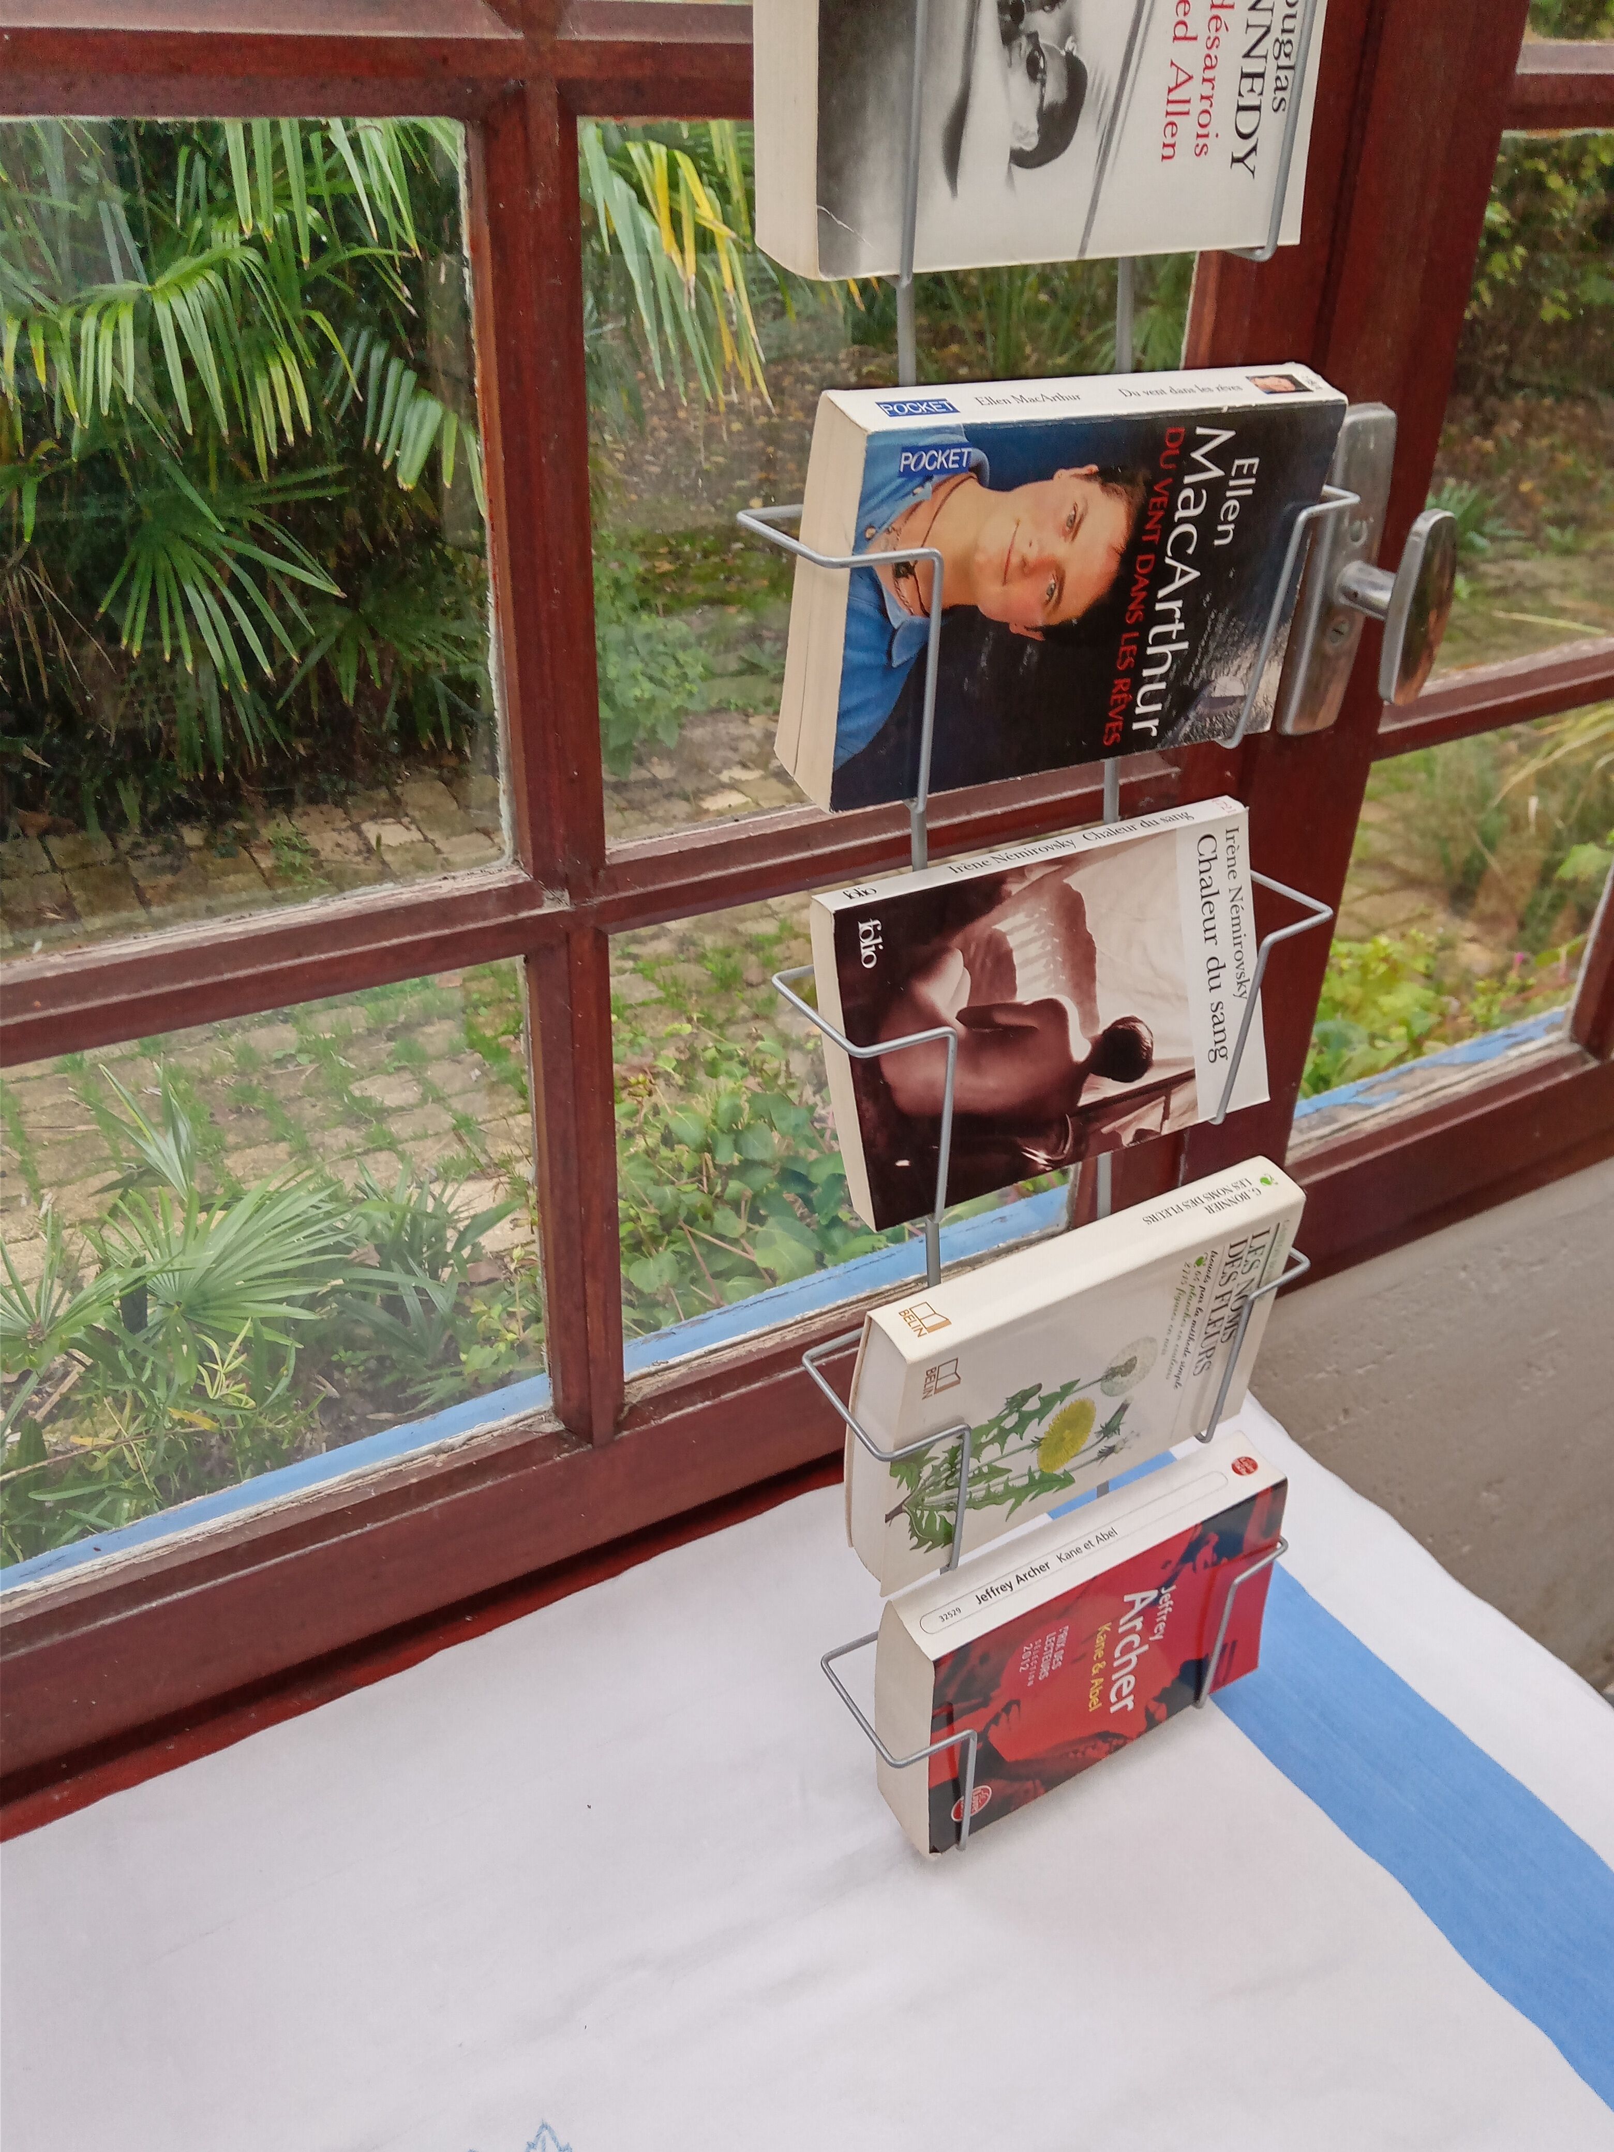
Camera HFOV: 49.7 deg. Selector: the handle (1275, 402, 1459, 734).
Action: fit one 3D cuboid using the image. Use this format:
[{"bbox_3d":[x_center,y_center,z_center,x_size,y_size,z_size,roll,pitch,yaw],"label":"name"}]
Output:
[{"bbox_3d":[0.242,-0.206,0.742,0.033,0.141,0.055,-16,35,-27],"label":"handle"}]

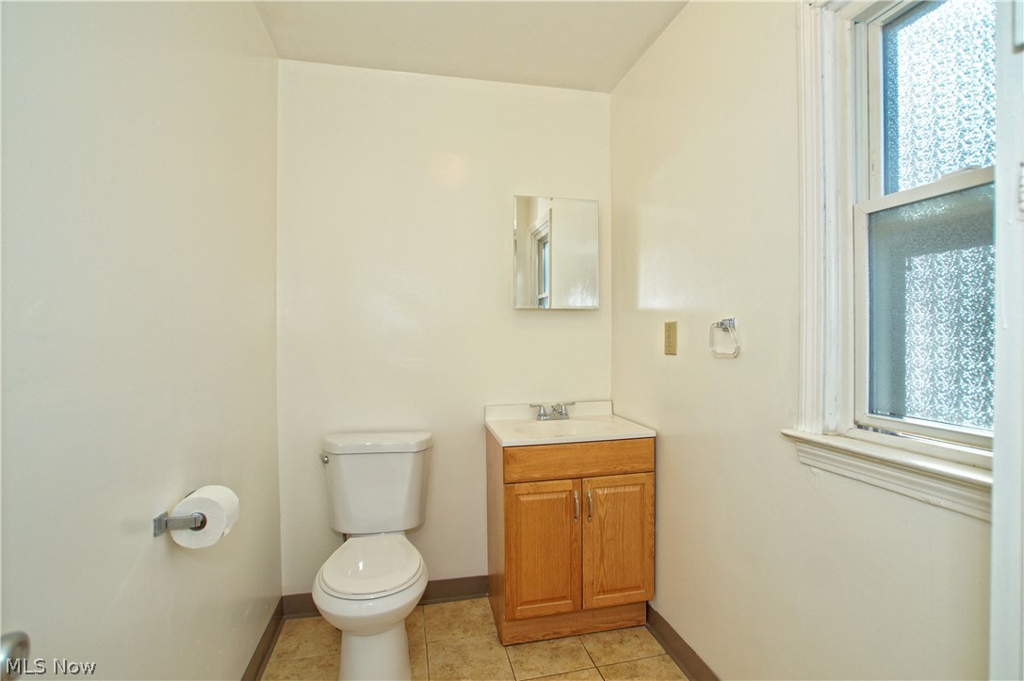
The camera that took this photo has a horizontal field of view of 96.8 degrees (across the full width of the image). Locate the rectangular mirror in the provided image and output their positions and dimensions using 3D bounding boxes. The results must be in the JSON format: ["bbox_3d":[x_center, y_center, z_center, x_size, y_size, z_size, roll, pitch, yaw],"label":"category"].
[{"bbox_3d":[0.215,-0.411,2.161,0.416,0.521,0.035,0,1,-12],"label":"rectangular mirror"}]

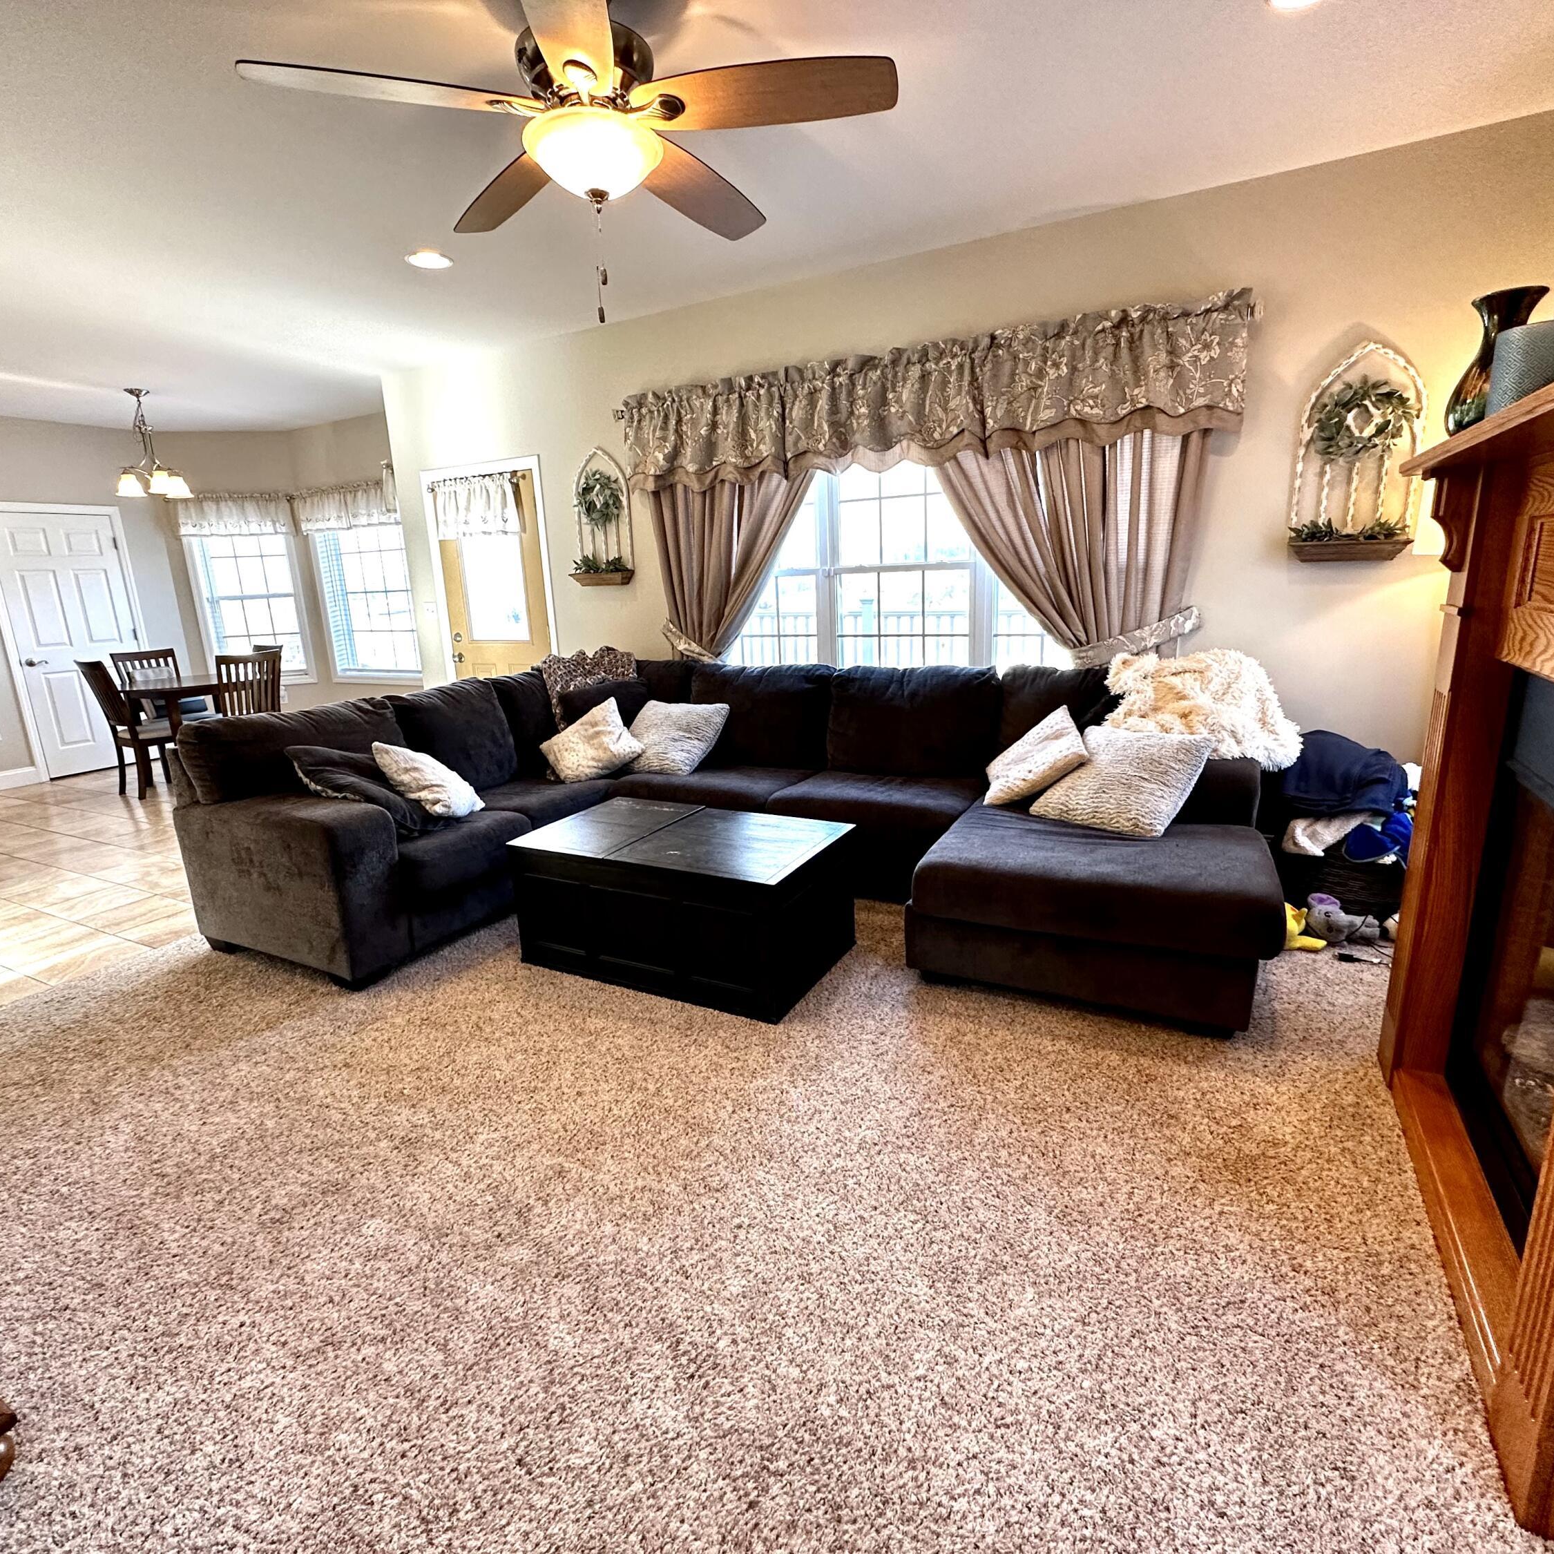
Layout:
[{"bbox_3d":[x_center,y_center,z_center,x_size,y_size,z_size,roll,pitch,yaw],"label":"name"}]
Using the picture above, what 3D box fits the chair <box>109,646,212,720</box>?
[{"bbox_3d":[-4.775,-0.494,6.586,0.526,0.968,0.447,5,15,28],"label":"chair"}]

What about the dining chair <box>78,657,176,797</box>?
[{"bbox_3d":[-4.539,-0.367,6.011,0.437,0.968,0.506,4,15,26],"label":"dining chair"}]

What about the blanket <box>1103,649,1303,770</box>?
[{"bbox_3d":[1.579,-0.252,3.135,0.675,0.417,0.576,5,15,28],"label":"blanket"}]

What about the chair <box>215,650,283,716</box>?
[{"bbox_3d":[-3.773,-0.389,5.964,0.516,0.968,0.447,7,16,34],"label":"chair"}]

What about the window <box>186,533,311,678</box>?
[{"bbox_3d":[-4.626,-1.517,7.393,0.844,1.410,0.099,-6,14,-13],"label":"window"}]

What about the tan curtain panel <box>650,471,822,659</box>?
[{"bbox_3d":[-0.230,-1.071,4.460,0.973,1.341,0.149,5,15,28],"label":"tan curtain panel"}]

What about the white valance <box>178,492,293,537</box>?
[{"bbox_3d":[-4.612,-2.239,7.159,0.914,0.357,0.109,-6,14,-13],"label":"white valance"}]

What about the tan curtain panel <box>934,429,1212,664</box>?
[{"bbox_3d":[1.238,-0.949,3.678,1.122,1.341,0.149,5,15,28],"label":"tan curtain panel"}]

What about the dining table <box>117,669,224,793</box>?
[{"bbox_3d":[-4.317,-0.342,6.325,0.923,0.755,0.923,5,15,28],"label":"dining table"}]

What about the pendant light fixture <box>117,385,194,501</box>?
[{"bbox_3d":[-4.274,-2.240,5.665,0.437,0.685,0.437,5,15,28],"label":"pendant light fixture"}]

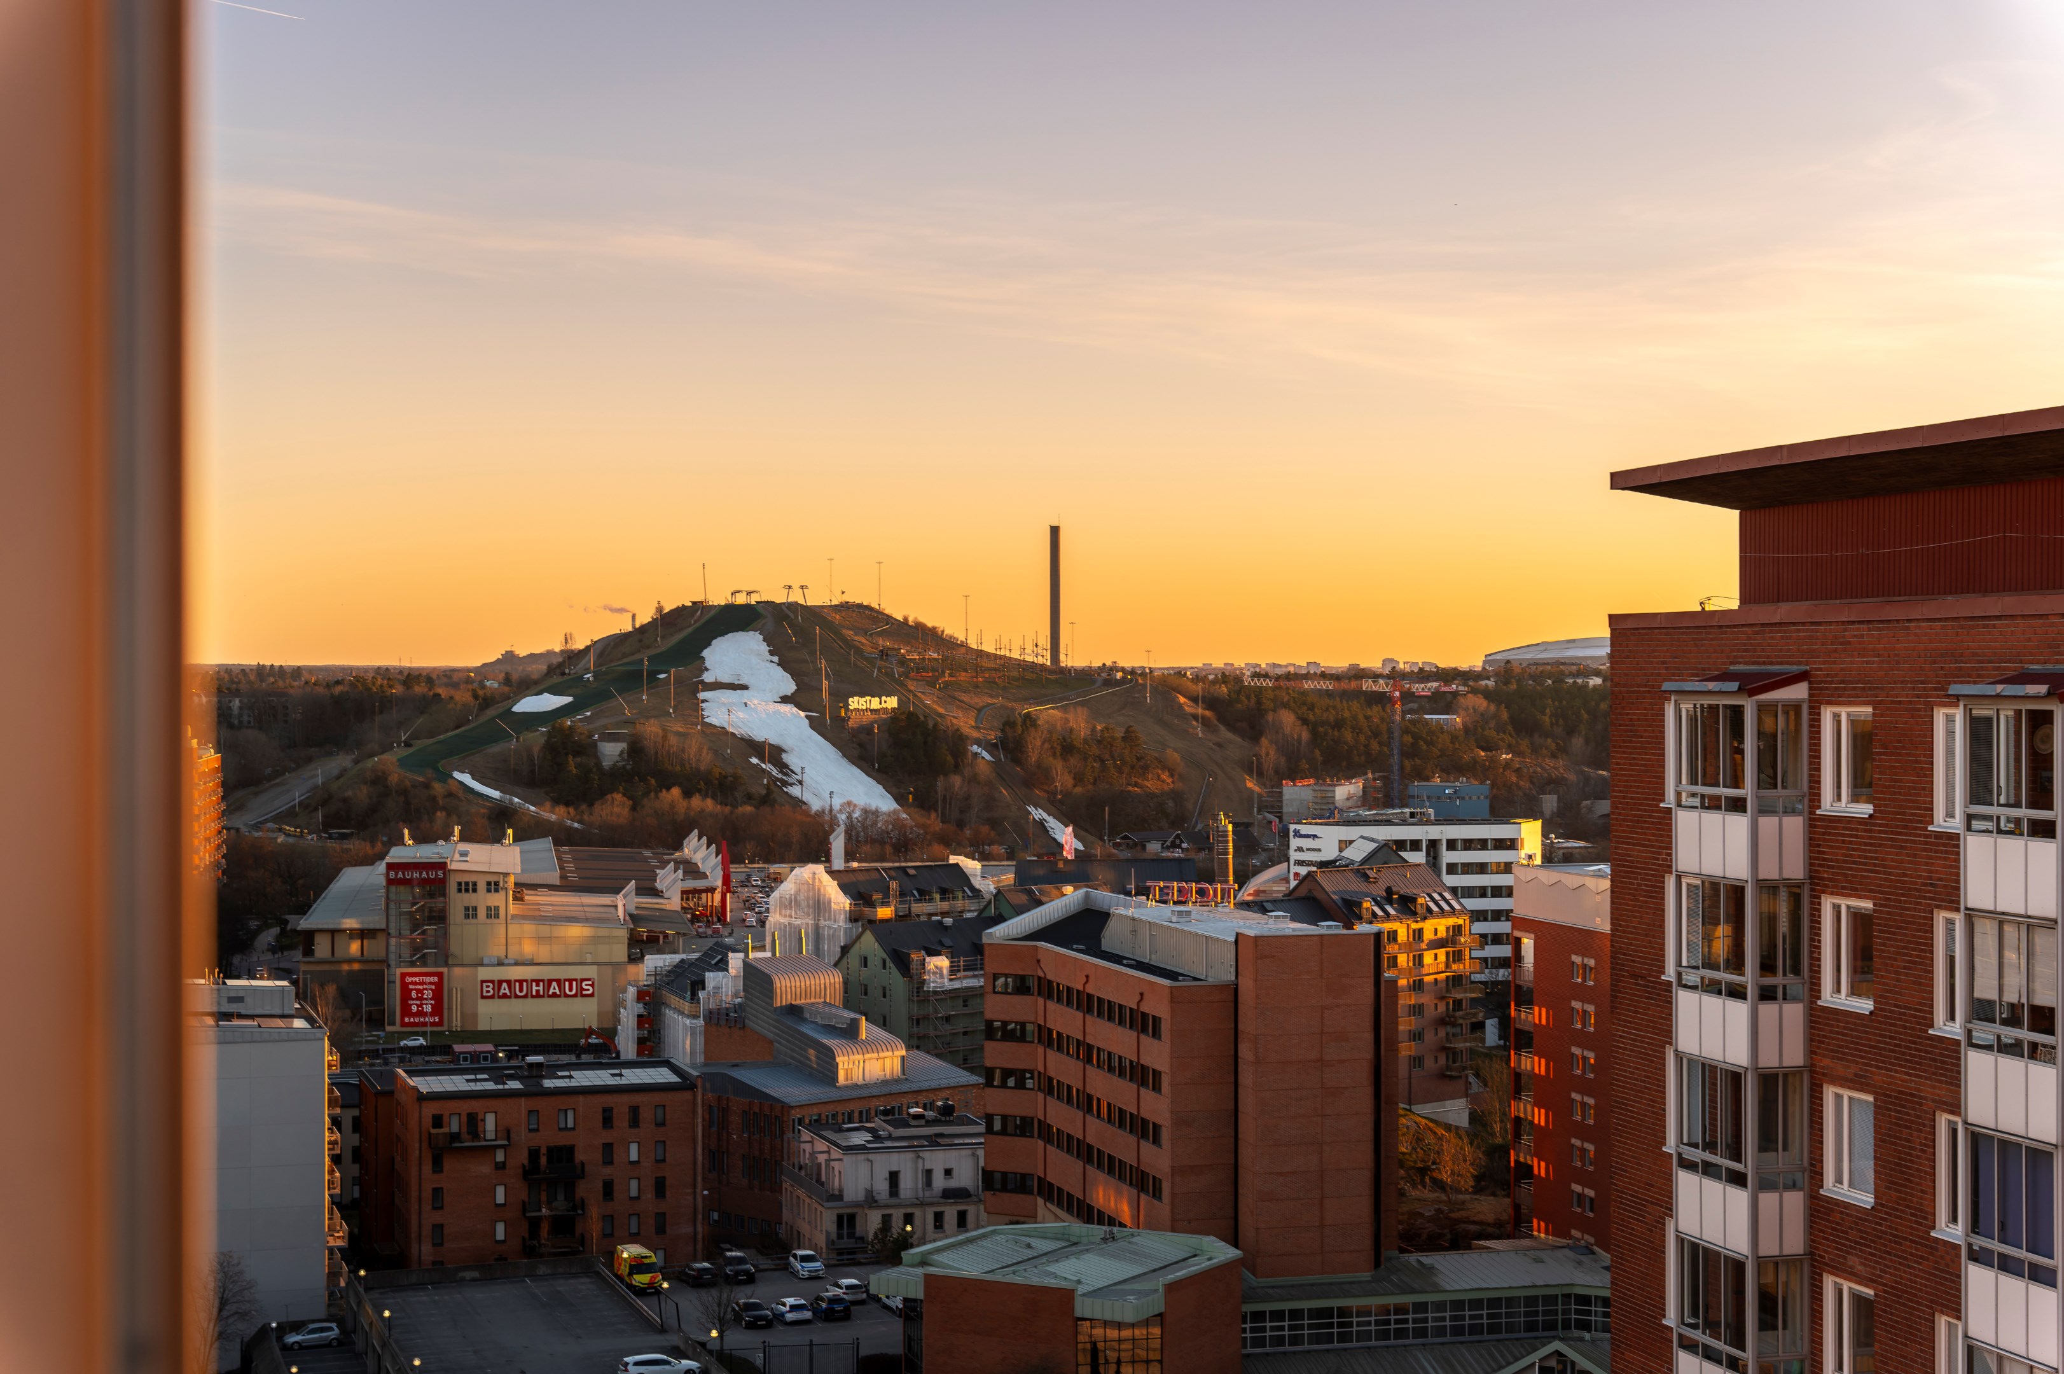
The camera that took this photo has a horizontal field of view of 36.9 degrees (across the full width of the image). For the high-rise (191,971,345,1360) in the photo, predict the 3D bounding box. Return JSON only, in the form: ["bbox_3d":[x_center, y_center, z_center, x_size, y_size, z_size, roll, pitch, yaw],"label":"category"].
[{"bbox_3d":[-56.900,33.300,220.400,13.700,24.600,19.300,0,0,-19],"label":"high-rise"}]

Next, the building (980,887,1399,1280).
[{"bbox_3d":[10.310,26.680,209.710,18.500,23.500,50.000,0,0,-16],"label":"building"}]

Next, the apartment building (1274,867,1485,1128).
[{"bbox_3d":[38.700,35.200,348.900,20.800,29.300,14.200,0,1,-43],"label":"apartment building"}]

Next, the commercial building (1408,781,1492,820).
[{"bbox_3d":[108.150,35.300,801.000,14.700,20.500,17.000,0,1,37],"label":"commercial building"}]

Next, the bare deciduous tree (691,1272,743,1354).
[{"bbox_3d":[-19.010,37.700,187.000,3.300,5.000,3.300,0,0,0],"label":"bare deciduous tree"}]

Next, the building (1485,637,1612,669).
[{"bbox_3d":[502.000,-20.800,2680.000,215.000,44.000,215.000,0,0,11],"label":"building"}]

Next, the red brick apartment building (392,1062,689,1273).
[{"bbox_3d":[-38.800,38.500,248.600,21.900,16.000,13.500,0,0,-18],"label":"red brick apartment building"}]

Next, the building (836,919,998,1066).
[{"bbox_3d":[-9.500,35.150,323.150,19.000,22.000,12.500,0,0,-41],"label":"building"}]

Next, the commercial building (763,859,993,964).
[{"bbox_3d":[-18.300,33.270,392.140,24.500,23.200,16.500,0,0,-41],"label":"commercial building"}]

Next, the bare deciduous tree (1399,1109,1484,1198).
[{"bbox_3d":[34.620,39.590,262.000,7.300,8.000,7.000,0,0,0],"label":"bare deciduous tree"}]

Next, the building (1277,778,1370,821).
[{"bbox_3d":[74.300,35.200,787.200,14.000,21.500,22.000,0,0,24],"label":"building"}]

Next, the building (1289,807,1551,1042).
[{"bbox_3d":[57.000,35.730,461.150,38.500,33.700,18.000,0,0,0],"label":"building"}]

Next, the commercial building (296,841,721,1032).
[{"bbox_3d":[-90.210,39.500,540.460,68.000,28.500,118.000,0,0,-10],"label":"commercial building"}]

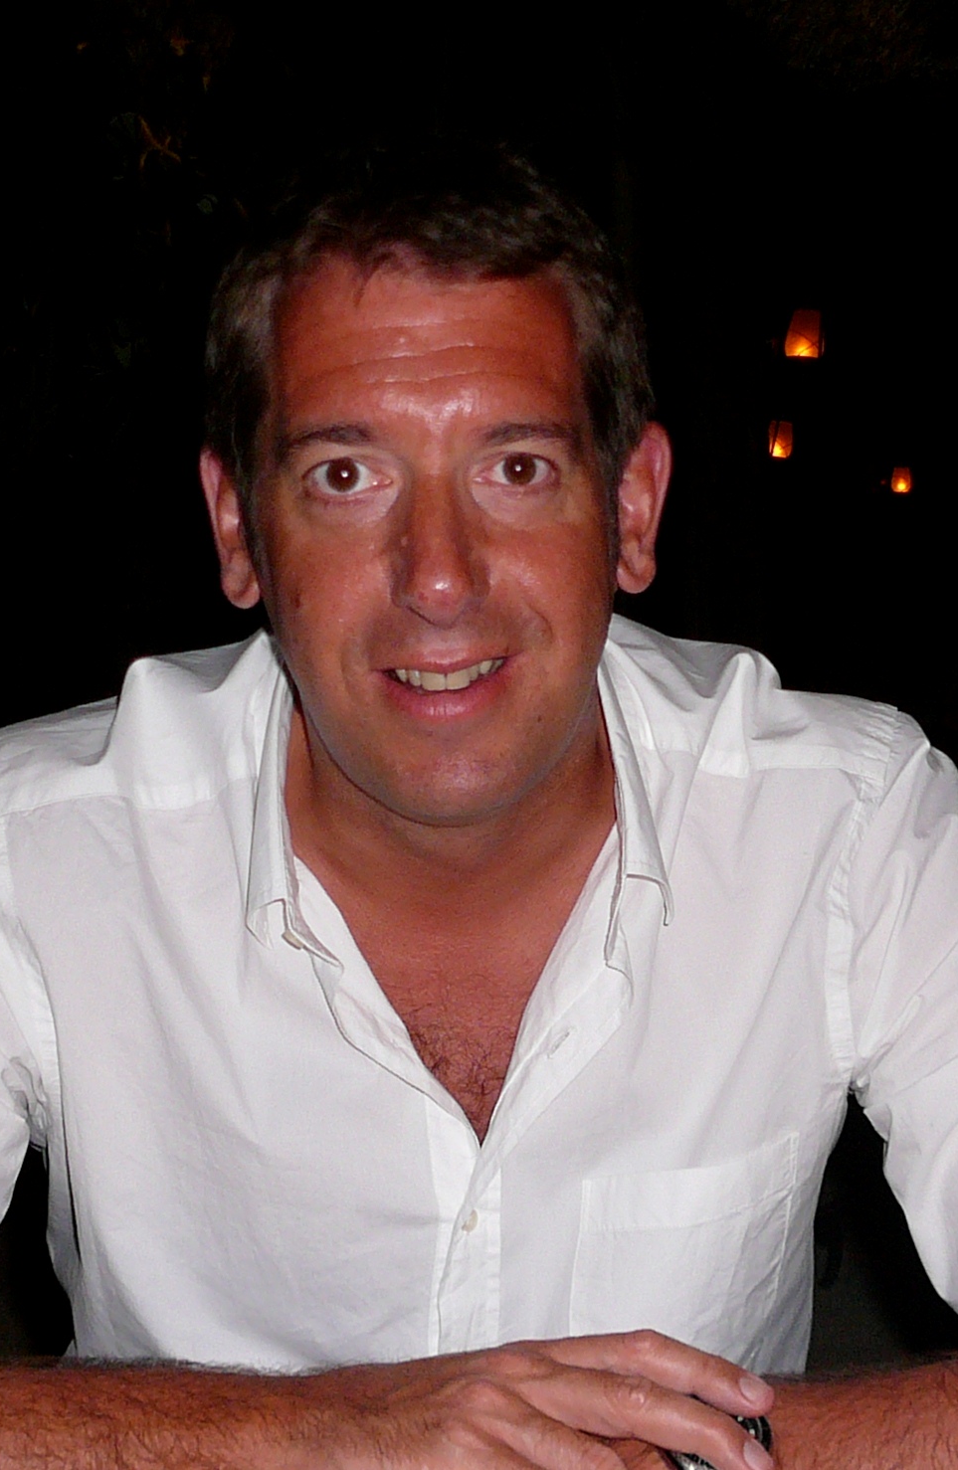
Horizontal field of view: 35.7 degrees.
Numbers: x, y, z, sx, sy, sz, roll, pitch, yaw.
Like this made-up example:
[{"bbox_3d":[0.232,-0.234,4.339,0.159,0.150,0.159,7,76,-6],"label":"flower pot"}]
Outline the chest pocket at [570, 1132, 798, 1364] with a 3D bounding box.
[{"bbox_3d":[0.104,0.278,0.765,0.117,0.130,0.026,3,9,-24],"label":"chest pocket"}]

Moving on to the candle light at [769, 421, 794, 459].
[{"bbox_3d":[0.996,-0.973,4.900,0.083,0.125,0.083,0,8,0],"label":"candle light"}]

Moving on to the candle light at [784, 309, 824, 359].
[{"bbox_3d":[0.830,-1.028,3.800,0.095,0.123,0.095,0,8,0],"label":"candle light"}]

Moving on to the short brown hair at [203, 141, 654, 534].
[{"bbox_3d":[-0.022,-0.165,0.640,0.187,0.190,0.210,0,10,-2],"label":"short brown hair"}]

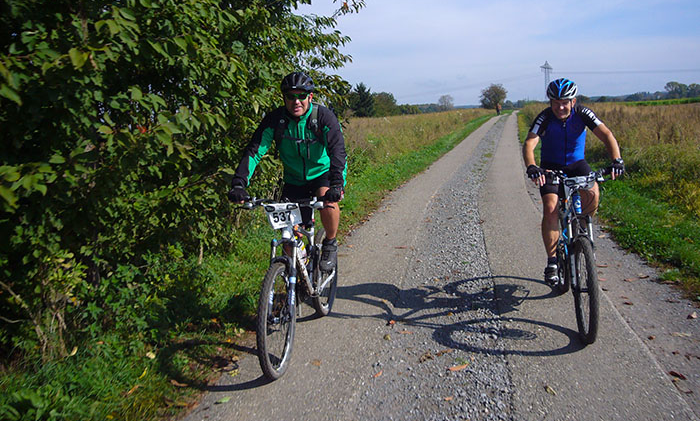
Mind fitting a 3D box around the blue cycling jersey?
[{"bbox_3d":[1.520,-0.512,4.015,0.500,0.480,0.420,0,10,12],"label":"blue cycling jersey"}]

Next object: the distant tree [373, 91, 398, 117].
[{"bbox_3d":[6.040,-17.701,95.000,4.800,4.500,4.800,-1,10,4],"label":"distant tree"}]

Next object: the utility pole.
[{"bbox_3d":[104.592,-67.821,300.000,6.200,23.000,4.000,2,11,19],"label":"utility pole"}]

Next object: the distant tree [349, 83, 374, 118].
[{"bbox_3d":[1.930,-18.456,95.000,4.800,6.000,4.800,-1,10,1],"label":"distant tree"}]

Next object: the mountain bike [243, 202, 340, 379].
[{"bbox_3d":[-0.301,0.356,3.615,0.630,1.050,1.680,1,10,13],"label":"mountain bike"}]

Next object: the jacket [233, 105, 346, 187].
[{"bbox_3d":[-0.352,-0.405,3.559,0.640,0.540,0.580,1,10,13],"label":"jacket"}]

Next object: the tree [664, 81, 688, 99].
[{"bbox_3d":[161.462,-59.219,280.000,11.500,9.600,11.500,4,12,29],"label":"tree"}]

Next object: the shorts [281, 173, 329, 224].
[{"bbox_3d":[-0.271,-0.096,3.722,0.370,0.320,0.430,1,10,13],"label":"shorts"}]

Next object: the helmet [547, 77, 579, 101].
[{"bbox_3d":[1.428,-0.814,3.813,0.205,0.165,0.280,1,17,15],"label":"helmet"}]

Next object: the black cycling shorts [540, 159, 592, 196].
[{"bbox_3d":[1.560,-0.237,4.119,0.390,0.300,0.420,0,10,12],"label":"black cycling shorts"}]

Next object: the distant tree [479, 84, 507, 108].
[{"bbox_3d":[23.154,-18.280,92.000,4.700,5.000,4.700,1,10,14],"label":"distant tree"}]

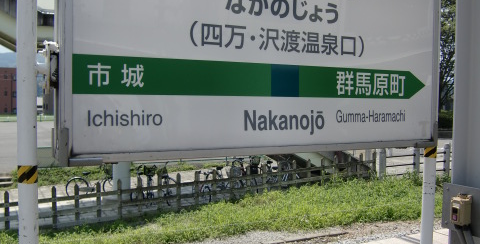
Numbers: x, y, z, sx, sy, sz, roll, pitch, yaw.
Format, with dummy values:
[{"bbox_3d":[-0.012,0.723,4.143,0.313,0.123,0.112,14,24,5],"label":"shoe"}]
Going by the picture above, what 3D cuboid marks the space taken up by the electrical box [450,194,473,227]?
[{"bbox_3d":[0.981,0.393,2.290,0.076,0.112,0.052,-1,4,-28],"label":"electrical box"}]

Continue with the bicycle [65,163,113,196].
[{"bbox_3d":[-4.400,1.770,15.800,1.770,1.050,0.570,0,4,-21],"label":"bicycle"}]

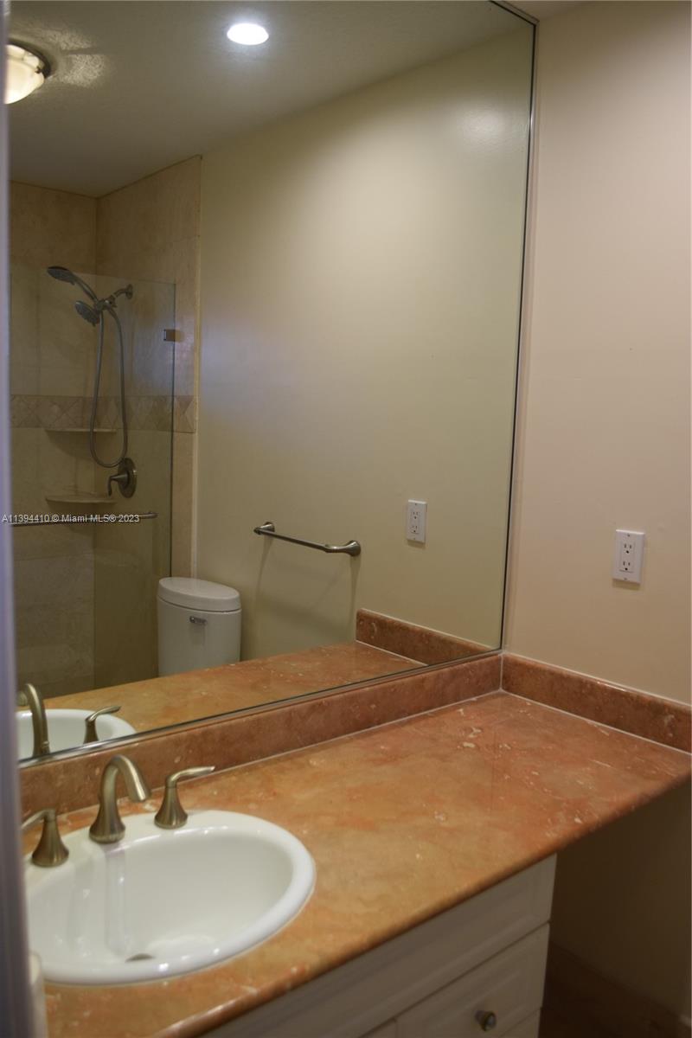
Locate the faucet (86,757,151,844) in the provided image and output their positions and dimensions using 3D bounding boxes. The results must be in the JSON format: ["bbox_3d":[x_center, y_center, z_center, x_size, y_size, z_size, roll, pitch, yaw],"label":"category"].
[{"bbox_3d":[-0.340,0.428,1.176,0.057,0.148,0.152,-3,8,-40],"label":"faucet"}]

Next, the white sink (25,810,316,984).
[{"bbox_3d":[-0.279,0.600,1.136,0.475,0.186,0.418,-3,8,-40],"label":"white sink"}]

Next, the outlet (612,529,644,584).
[{"bbox_3d":[0.641,0.084,1.770,0.008,0.116,0.072,-3,8,-40],"label":"outlet"}]

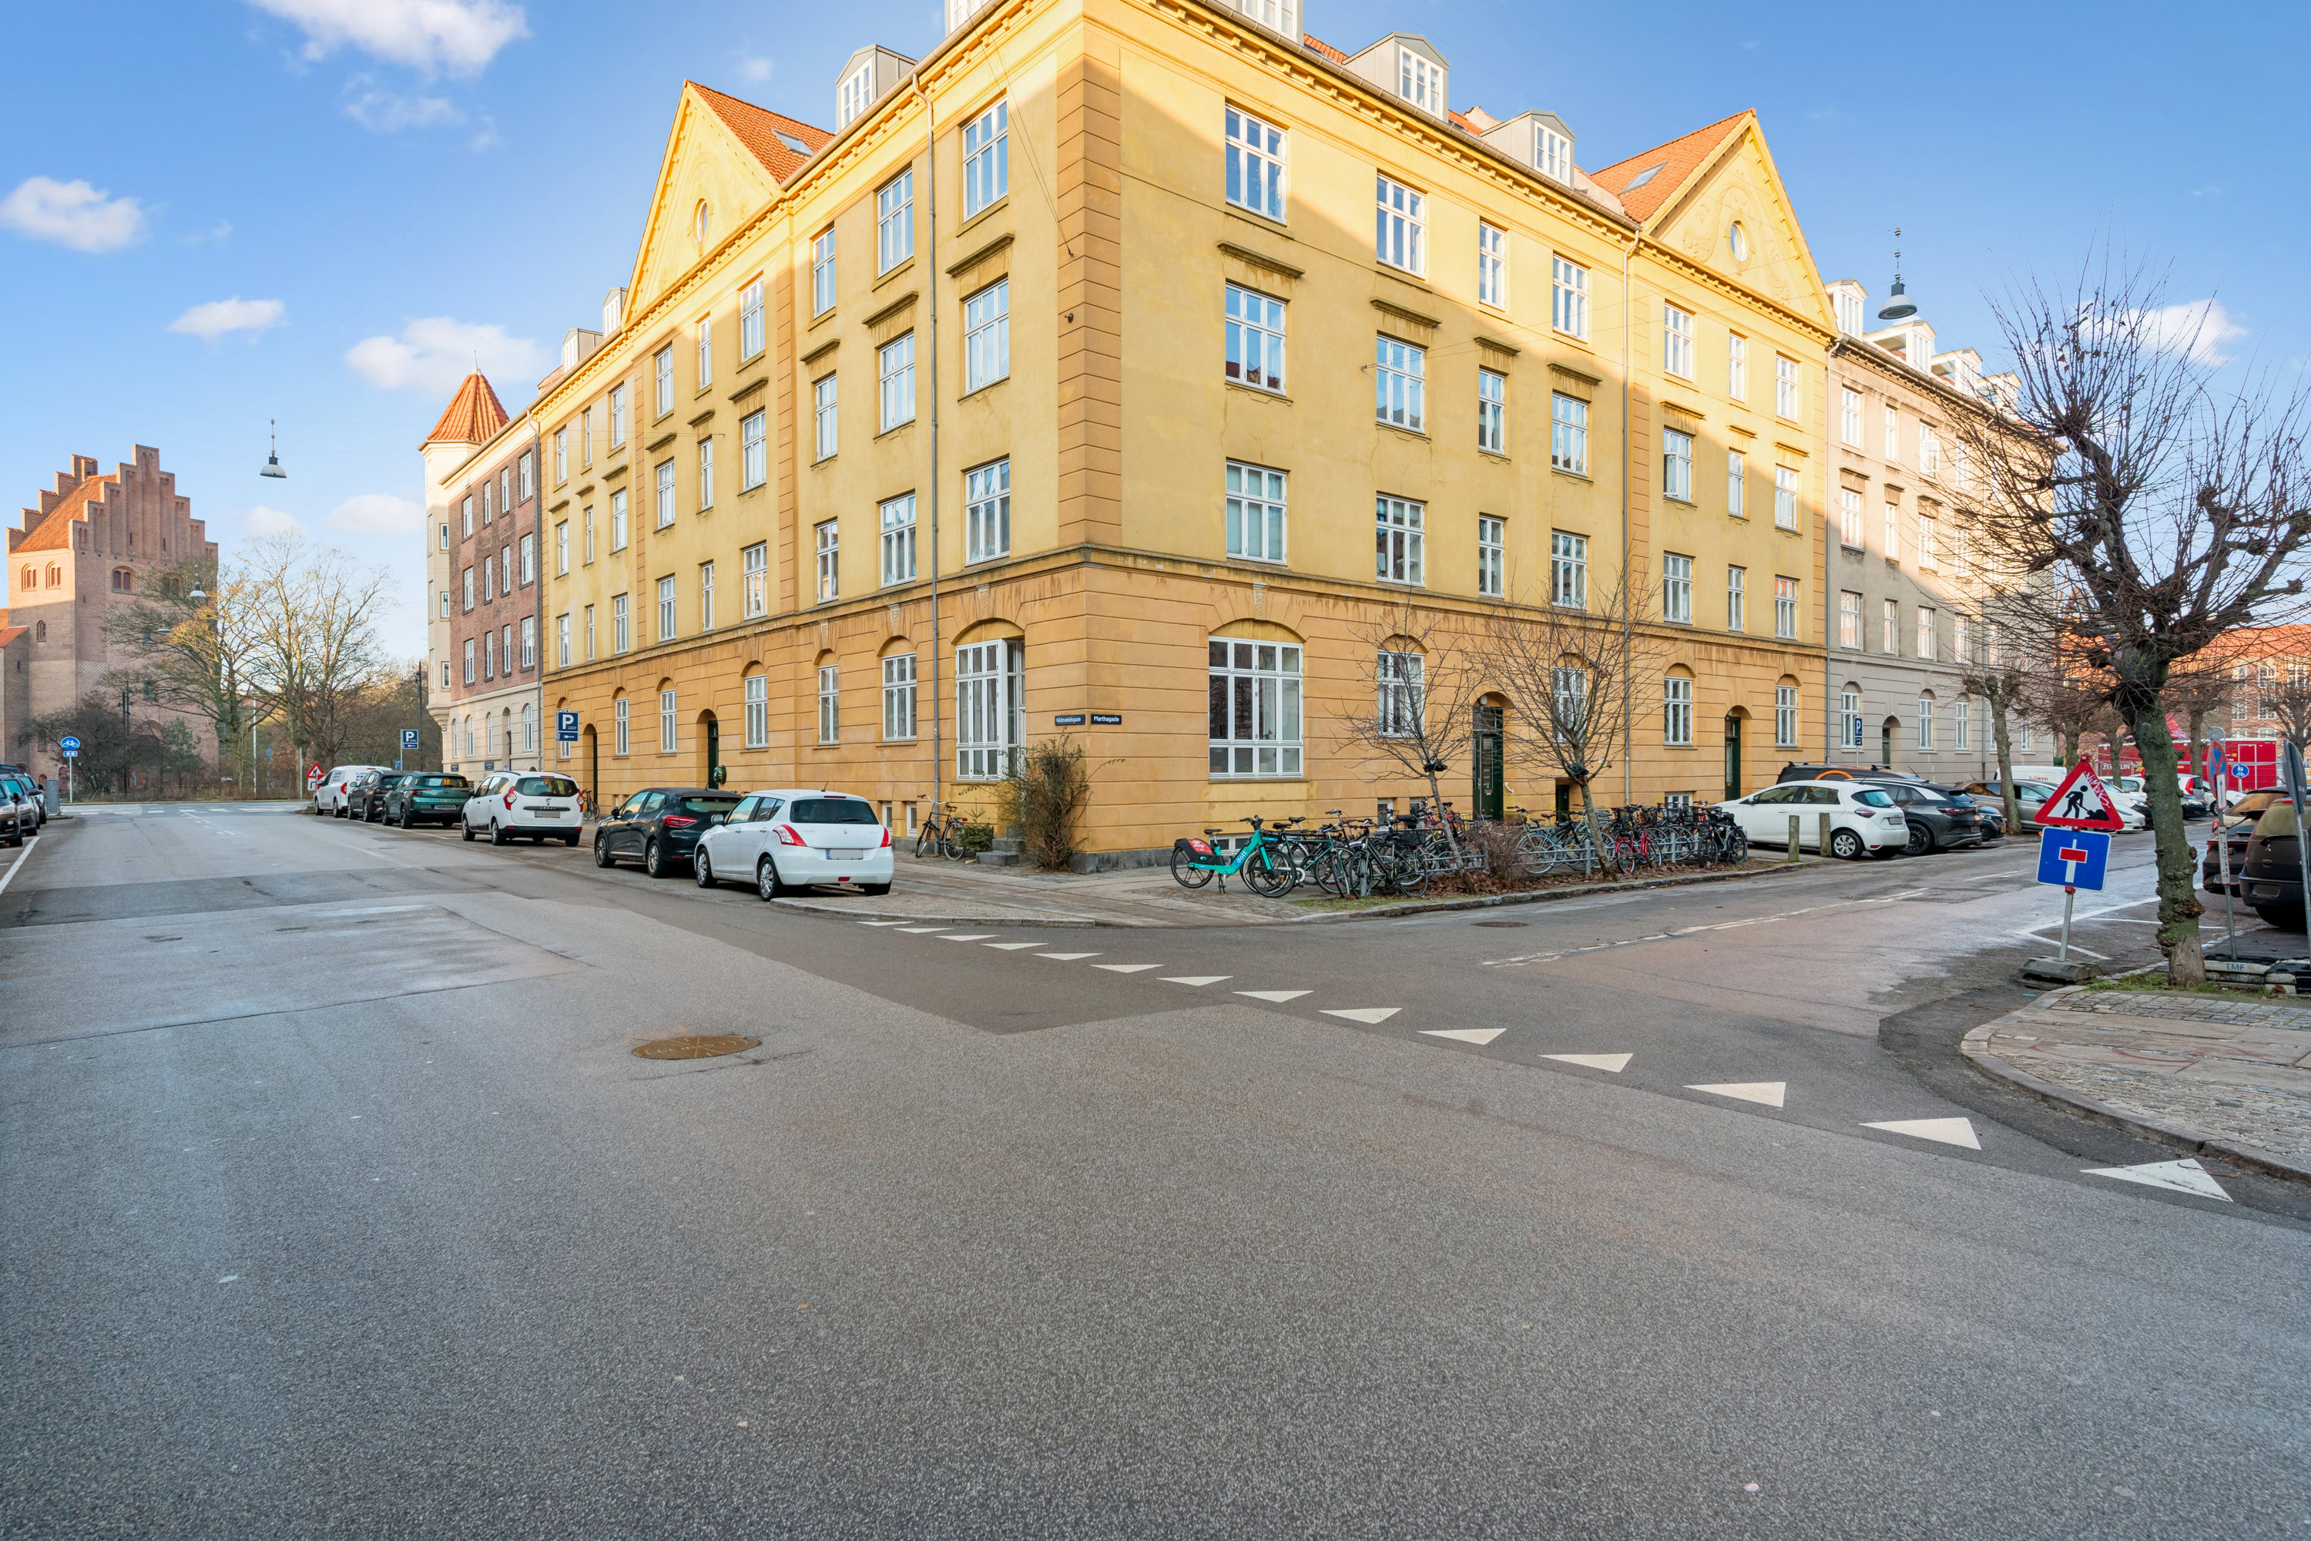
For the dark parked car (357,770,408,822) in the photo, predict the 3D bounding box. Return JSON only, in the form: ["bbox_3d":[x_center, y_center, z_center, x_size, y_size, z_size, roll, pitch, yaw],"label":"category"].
[{"bbox_3d":[-25.700,0.860,43.100,1.840,1.600,4.450,0,0,-41],"label":"dark parked car"}]

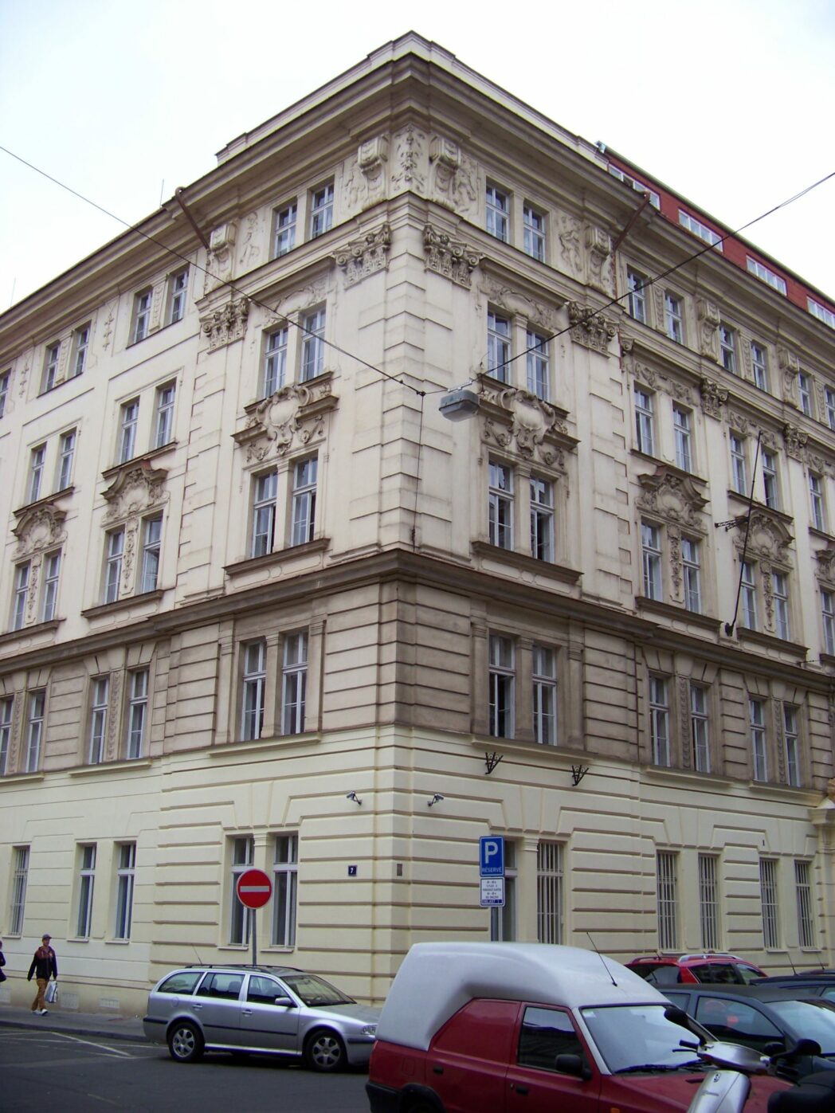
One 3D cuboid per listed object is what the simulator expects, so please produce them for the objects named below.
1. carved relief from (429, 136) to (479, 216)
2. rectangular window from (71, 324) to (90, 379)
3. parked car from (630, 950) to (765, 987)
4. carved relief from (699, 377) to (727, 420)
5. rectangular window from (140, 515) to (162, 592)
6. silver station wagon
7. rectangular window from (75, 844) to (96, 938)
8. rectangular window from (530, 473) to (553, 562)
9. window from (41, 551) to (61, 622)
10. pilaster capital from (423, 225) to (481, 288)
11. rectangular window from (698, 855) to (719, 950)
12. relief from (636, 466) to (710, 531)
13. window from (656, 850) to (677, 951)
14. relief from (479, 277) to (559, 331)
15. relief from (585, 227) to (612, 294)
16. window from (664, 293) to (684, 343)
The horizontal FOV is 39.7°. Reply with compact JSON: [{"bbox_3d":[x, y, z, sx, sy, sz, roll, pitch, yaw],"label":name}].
[{"bbox_3d":[0.973,-8.768,26.867,1.530,1.570,0.400,16,-23,-40],"label":"carved relief"},{"bbox_3d":[-10.419,-6.367,36.304,0.913,1.773,0.180,-15,-23,41],"label":"rectangular window"},{"bbox_3d":[5.469,8.210,21.456,4.100,1.510,1.700,15,-22,-37],"label":"parked car"},{"bbox_3d":[8.504,-4.459,33.244,1.080,1.080,0.300,16,-23,-40],"label":"carved relief"},{"bbox_3d":[-6.786,-0.023,30.197,0.973,2.144,0.160,-15,-23,40],"label":"rectangular window"},{"bbox_3d":[-2.310,7.540,19.080,4.510,1.470,1.750,-6,-19,21],"label":"silver station wagon"},{"bbox_3d":[-8.027,8.267,28.590,0.920,2.260,0.200,-15,-23,41],"label":"rectangular window"},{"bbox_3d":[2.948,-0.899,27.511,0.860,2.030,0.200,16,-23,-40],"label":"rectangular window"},{"bbox_3d":[-10.355,0.901,33.343,0.977,2.093,0.160,-15,-23,40],"label":"window"},{"bbox_3d":[0.787,-6.703,26.122,1.600,1.000,0.400,16,-23,-40],"label":"pilaster capital"},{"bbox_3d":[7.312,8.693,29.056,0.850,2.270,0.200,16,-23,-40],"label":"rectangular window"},{"bbox_3d":[6.749,-1.634,30.526,3.100,1.220,0.380,16,-23,-39],"label":"relief"},{"bbox_3d":[5.828,8.142,27.449,0.930,2.260,0.200,16,-23,-40],"label":"window"},{"bbox_3d":[2.516,-6.054,27.699,2.770,0.700,0.140,16,-23,-40],"label":"relief"},{"bbox_3d":[4.752,-7.672,30.120,0.660,1.650,0.380,16,-23,-40],"label":"relief"},{"bbox_3d":[7.139,-6.615,32.723,0.900,1.630,0.200,16,-23,-40],"label":"window"}]

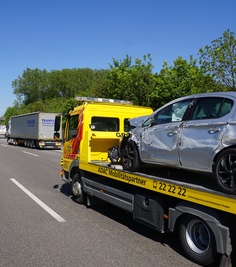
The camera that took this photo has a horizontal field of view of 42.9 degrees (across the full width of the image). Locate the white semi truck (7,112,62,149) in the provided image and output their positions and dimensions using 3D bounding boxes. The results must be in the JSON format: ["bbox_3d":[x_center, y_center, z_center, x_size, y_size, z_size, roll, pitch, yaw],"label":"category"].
[{"bbox_3d":[-11.616,-0.321,39.646,2.550,4.000,16.400,1,0,-32],"label":"white semi truck"}]

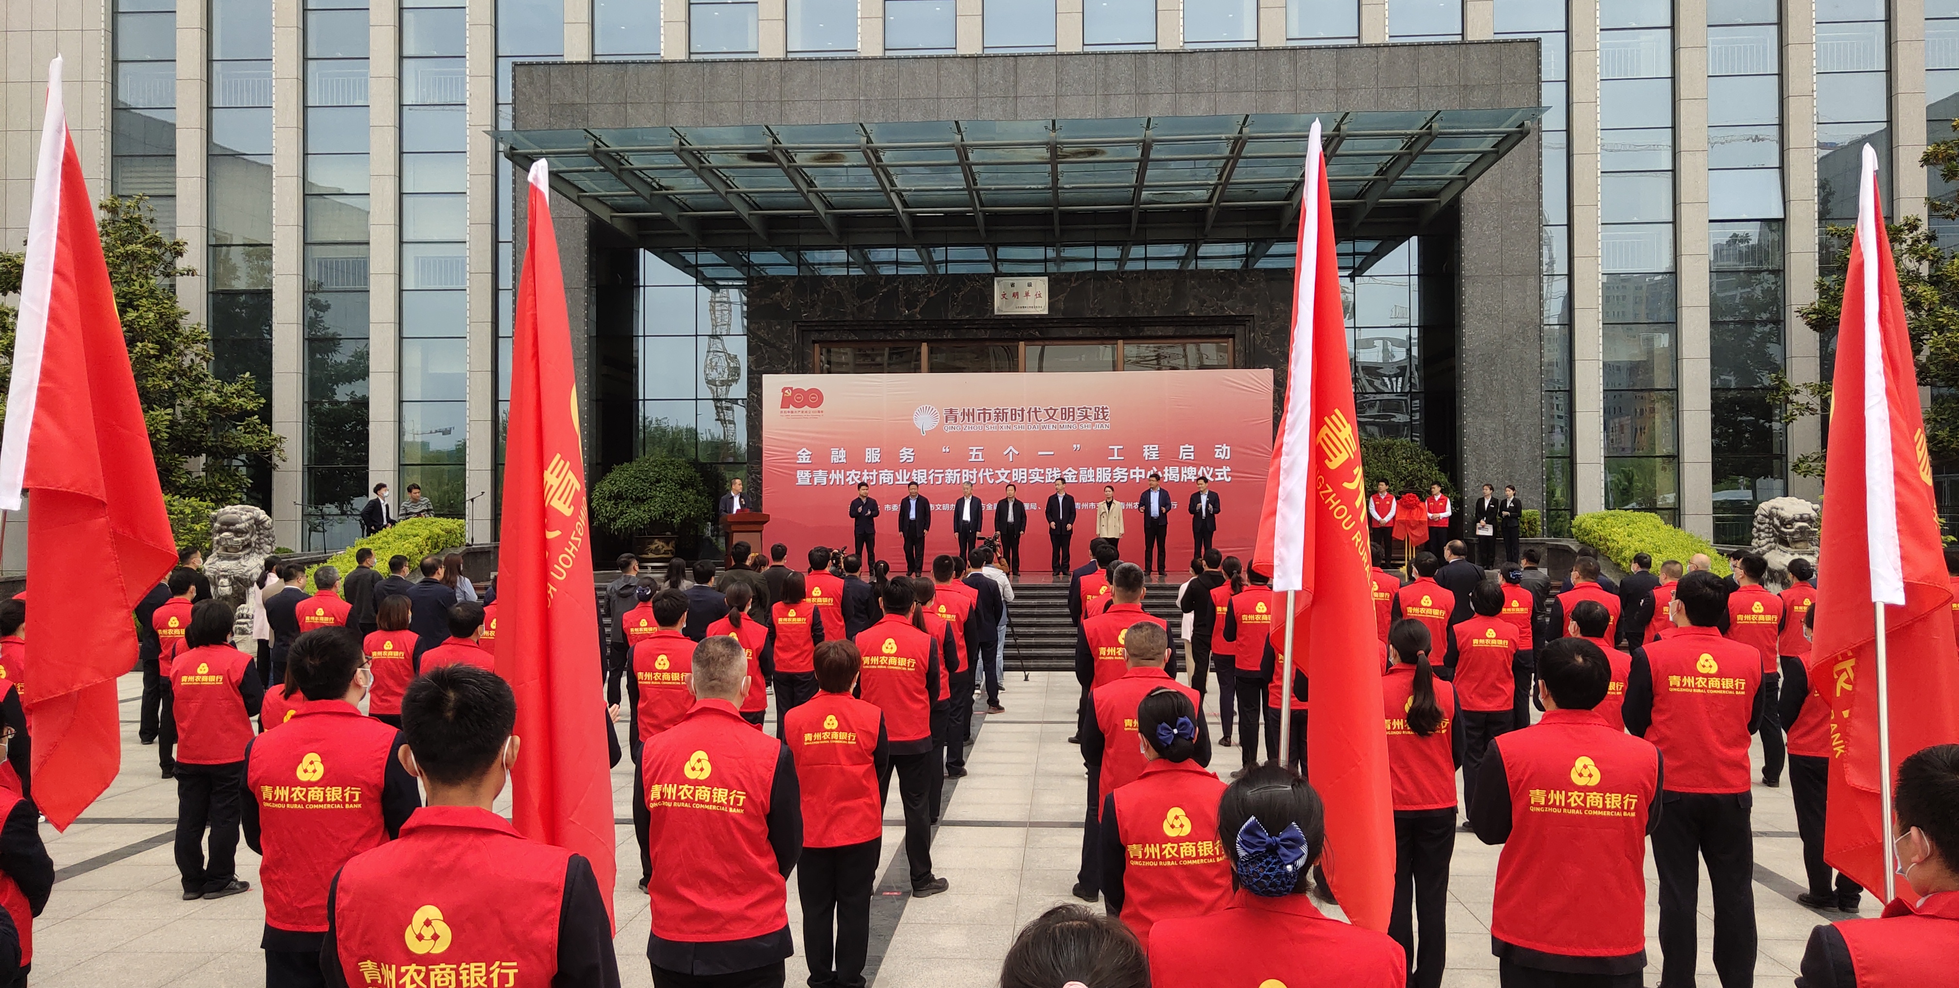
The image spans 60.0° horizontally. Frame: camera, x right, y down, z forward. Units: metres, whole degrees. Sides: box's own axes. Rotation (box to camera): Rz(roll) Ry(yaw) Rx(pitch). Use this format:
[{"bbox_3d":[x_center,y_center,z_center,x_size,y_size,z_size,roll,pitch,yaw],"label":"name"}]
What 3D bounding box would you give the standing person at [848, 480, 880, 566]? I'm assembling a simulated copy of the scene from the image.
[{"bbox_3d":[-2.028,0.644,30.000,0.520,1.690,0.400,0,-1,-3],"label":"standing person"}]

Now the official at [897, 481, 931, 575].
[{"bbox_3d":[-1.149,0.633,30.000,0.560,1.680,0.350,0,-1,3],"label":"official"}]

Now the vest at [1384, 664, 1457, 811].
[{"bbox_3d":[1.876,1.060,7.380,0.400,0.635,0.260,0,-1,3],"label":"vest"}]

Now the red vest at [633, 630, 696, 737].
[{"bbox_3d":[-1.798,1.107,9.800,0.400,0.640,0.260,0,-1,3],"label":"red vest"}]

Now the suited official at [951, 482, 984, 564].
[{"bbox_3d":[-0.192,0.636,30.000,0.520,1.690,0.350,0,-1,3],"label":"suited official"}]

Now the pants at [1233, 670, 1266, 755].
[{"bbox_3d":[2.174,1.752,13.400,0.380,0.920,0.280,0,-1,0],"label":"pants"}]

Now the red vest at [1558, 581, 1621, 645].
[{"bbox_3d":[4.778,1.034,13.300,0.480,0.690,0.270,0,-1,2],"label":"red vest"}]

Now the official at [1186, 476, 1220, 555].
[{"bbox_3d":[3.984,0.581,30.000,0.550,1.730,0.360,0,-1,7],"label":"official"}]

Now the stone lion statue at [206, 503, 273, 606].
[{"bbox_3d":[-9.713,1.000,22.400,0.850,1.700,1.100,0,-1,2],"label":"stone lion statue"}]

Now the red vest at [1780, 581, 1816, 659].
[{"bbox_3d":[7.524,1.150,15.500,0.450,0.680,0.290,0,-1,-6],"label":"red vest"}]

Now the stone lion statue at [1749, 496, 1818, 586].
[{"bbox_3d":[10.366,0.914,21.800,0.950,1.750,1.150,0,-1,4],"label":"stone lion statue"}]

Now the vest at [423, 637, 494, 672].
[{"bbox_3d":[-2.823,1.105,9.250,0.460,0.660,0.290,0,-1,6],"label":"vest"}]

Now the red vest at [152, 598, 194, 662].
[{"bbox_3d":[-6.300,1.129,13.400,0.460,0.640,0.280,0,-1,9],"label":"red vest"}]

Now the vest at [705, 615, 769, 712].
[{"bbox_3d":[-1.654,1.160,11.650,0.440,0.680,0.290,0,-1,7],"label":"vest"}]

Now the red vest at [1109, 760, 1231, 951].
[{"bbox_3d":[0.599,1.129,5.170,0.390,0.660,0.260,0,-1,3],"label":"red vest"}]

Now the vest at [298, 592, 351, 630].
[{"bbox_3d":[-5.203,1.114,13.500,0.450,0.650,0.280,0,-1,6],"label":"vest"}]

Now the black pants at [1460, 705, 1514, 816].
[{"bbox_3d":[3.392,1.711,11.300,0.380,0.920,0.280,0,-1,-2],"label":"black pants"}]

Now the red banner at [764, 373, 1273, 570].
[{"bbox_3d":[0.727,-0.410,32.000,9.670,3.750,0.100,0,-1,4],"label":"red banner"}]

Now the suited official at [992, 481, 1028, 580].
[{"bbox_3d":[0.566,0.653,30.200,0.550,1.660,0.340,0,-1,3],"label":"suited official"}]

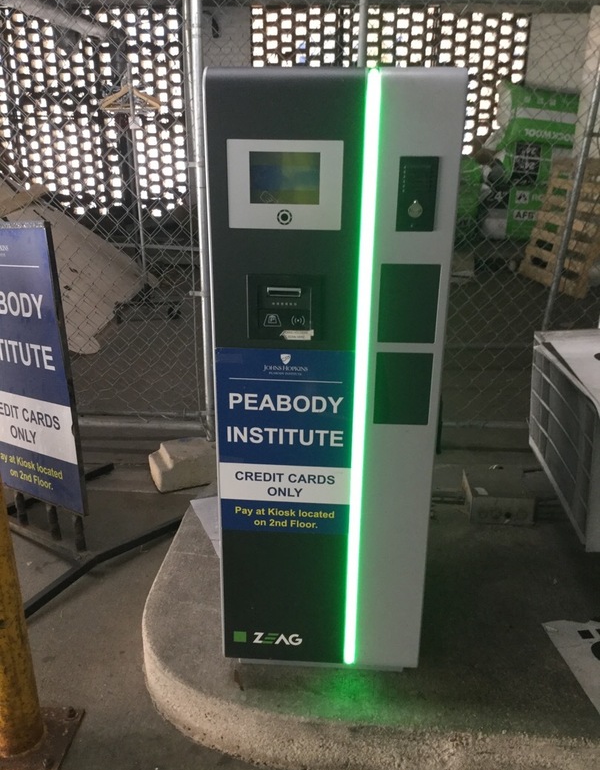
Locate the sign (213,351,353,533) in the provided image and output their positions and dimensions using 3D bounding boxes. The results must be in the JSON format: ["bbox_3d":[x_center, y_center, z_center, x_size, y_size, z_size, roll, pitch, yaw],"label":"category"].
[{"bbox_3d":[-0.032,0.135,1.577,0.293,0.445,0.010,2,21,3],"label":"sign"}]

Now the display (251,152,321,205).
[{"bbox_3d":[-0.028,-0.397,1.379,0.135,0.097,0.020,2,21,3],"label":"display"}]

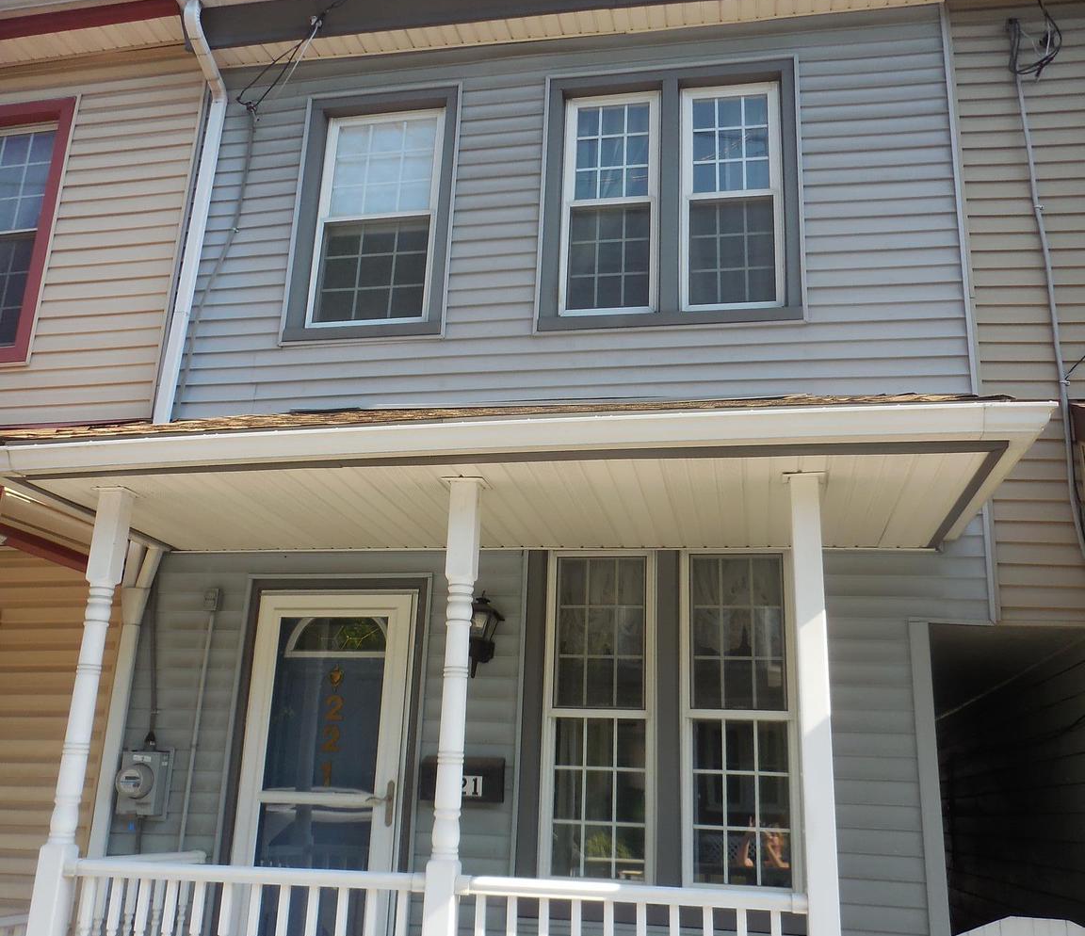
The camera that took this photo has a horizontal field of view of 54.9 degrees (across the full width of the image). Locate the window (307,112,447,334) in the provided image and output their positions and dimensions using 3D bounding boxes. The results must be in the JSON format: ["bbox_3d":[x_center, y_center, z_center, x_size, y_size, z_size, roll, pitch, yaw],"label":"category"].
[{"bbox_3d":[-0.962,-1.461,6.154,0.736,1.424,0.100,-1,-19,11],"label":"window"}]

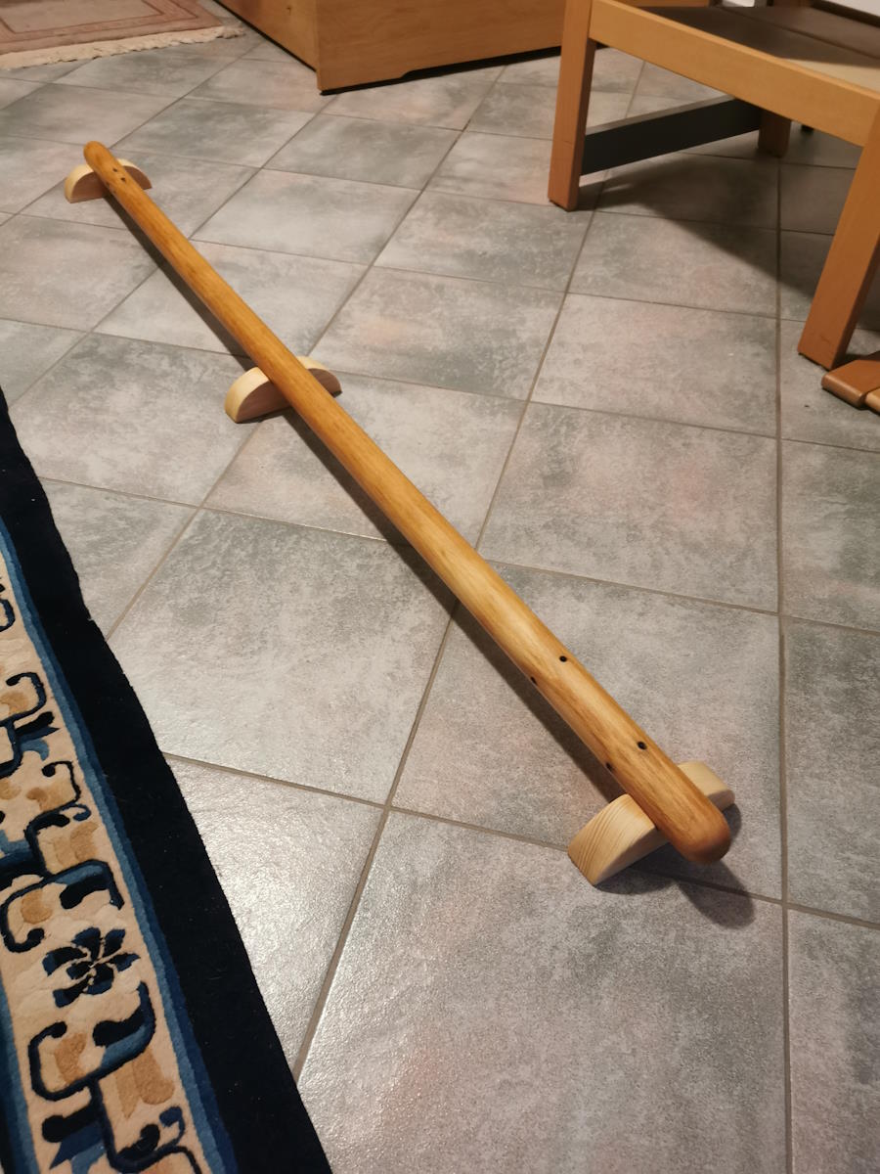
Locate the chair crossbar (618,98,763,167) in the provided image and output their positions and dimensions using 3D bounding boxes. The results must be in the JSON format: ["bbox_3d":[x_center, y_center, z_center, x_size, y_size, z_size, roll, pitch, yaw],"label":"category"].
[{"bbox_3d":[0.428,-0.829,1.662,0.453,0.068,0.028,-23,50,-22],"label":"chair crossbar"}]

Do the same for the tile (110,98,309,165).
[{"bbox_3d":[-0.439,-0.900,1.820,0.304,0.010,0.304,11,46,10],"label":"tile"}]

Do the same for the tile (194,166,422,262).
[{"bbox_3d":[-0.229,-0.671,1.649,0.320,0.010,0.320,11,46,10],"label":"tile"}]

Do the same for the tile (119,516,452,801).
[{"bbox_3d":[-0.150,0.049,0.875,0.304,0.010,0.304,11,46,10],"label":"tile"}]

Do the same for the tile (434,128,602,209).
[{"bbox_3d":[0.167,-0.830,1.820,0.320,0.010,0.320,11,46,10],"label":"tile"}]

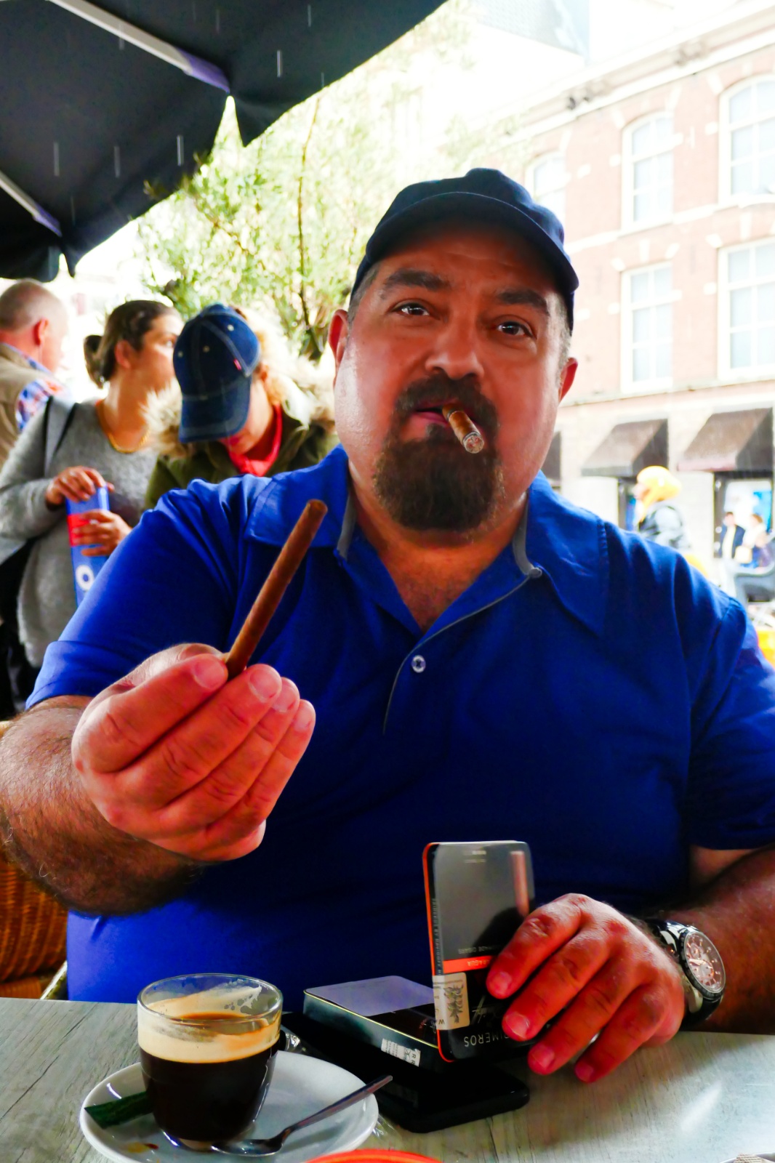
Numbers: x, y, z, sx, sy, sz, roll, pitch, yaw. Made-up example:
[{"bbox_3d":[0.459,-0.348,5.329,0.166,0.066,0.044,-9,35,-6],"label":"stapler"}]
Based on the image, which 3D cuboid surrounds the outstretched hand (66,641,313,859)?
[{"bbox_3d":[-0.085,0.074,0.540,0.088,0.089,0.115,-1,-19,-32],"label":"outstretched hand"}]

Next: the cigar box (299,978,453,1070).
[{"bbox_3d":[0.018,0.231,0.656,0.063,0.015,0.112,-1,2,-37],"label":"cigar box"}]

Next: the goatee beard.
[{"bbox_3d":[0.033,-0.080,0.812,0.080,0.100,0.055,11,2,3],"label":"goatee beard"}]

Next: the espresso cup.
[{"bbox_3d":[-0.080,0.219,0.572,0.065,0.060,0.065,0,2,0],"label":"espresso cup"}]

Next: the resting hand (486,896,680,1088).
[{"bbox_3d":[0.100,0.209,0.660,0.122,0.084,0.085,-2,2,-44],"label":"resting hand"}]

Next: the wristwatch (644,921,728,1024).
[{"bbox_3d":[0.155,0.222,0.698,0.056,0.064,0.046,-39,-6,31],"label":"wristwatch"}]

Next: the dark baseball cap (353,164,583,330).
[{"bbox_3d":[0.056,-0.229,0.870,0.166,0.128,0.265,11,-4,3],"label":"dark baseball cap"}]

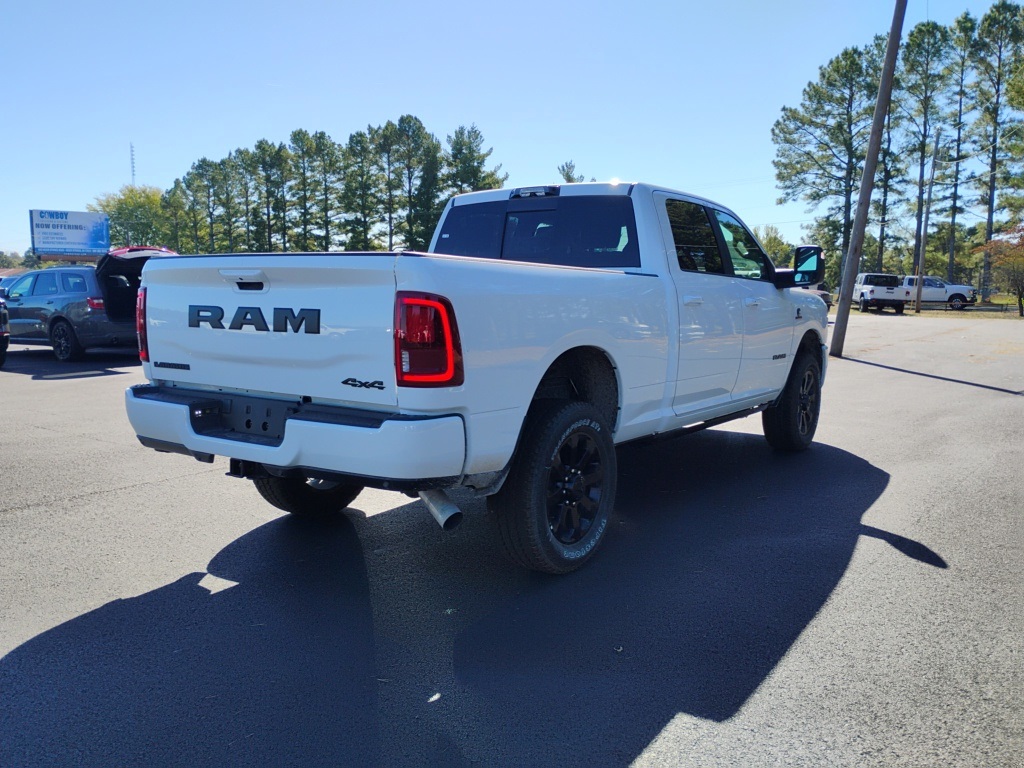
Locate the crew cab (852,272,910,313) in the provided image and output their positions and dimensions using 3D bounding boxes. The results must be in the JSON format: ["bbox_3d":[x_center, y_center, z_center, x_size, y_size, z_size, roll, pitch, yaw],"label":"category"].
[{"bbox_3d":[17.857,-4.473,40.909,1.950,1.860,5.500,2,7,8],"label":"crew cab"}]

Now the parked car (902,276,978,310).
[{"bbox_3d":[23.850,-5.310,48.400,5.880,1.960,2.100,4,8,32],"label":"parked car"}]

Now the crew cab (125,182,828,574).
[{"bbox_3d":[0.529,-0.317,5.868,2.330,2.020,6.070,5,8,35],"label":"crew cab"}]

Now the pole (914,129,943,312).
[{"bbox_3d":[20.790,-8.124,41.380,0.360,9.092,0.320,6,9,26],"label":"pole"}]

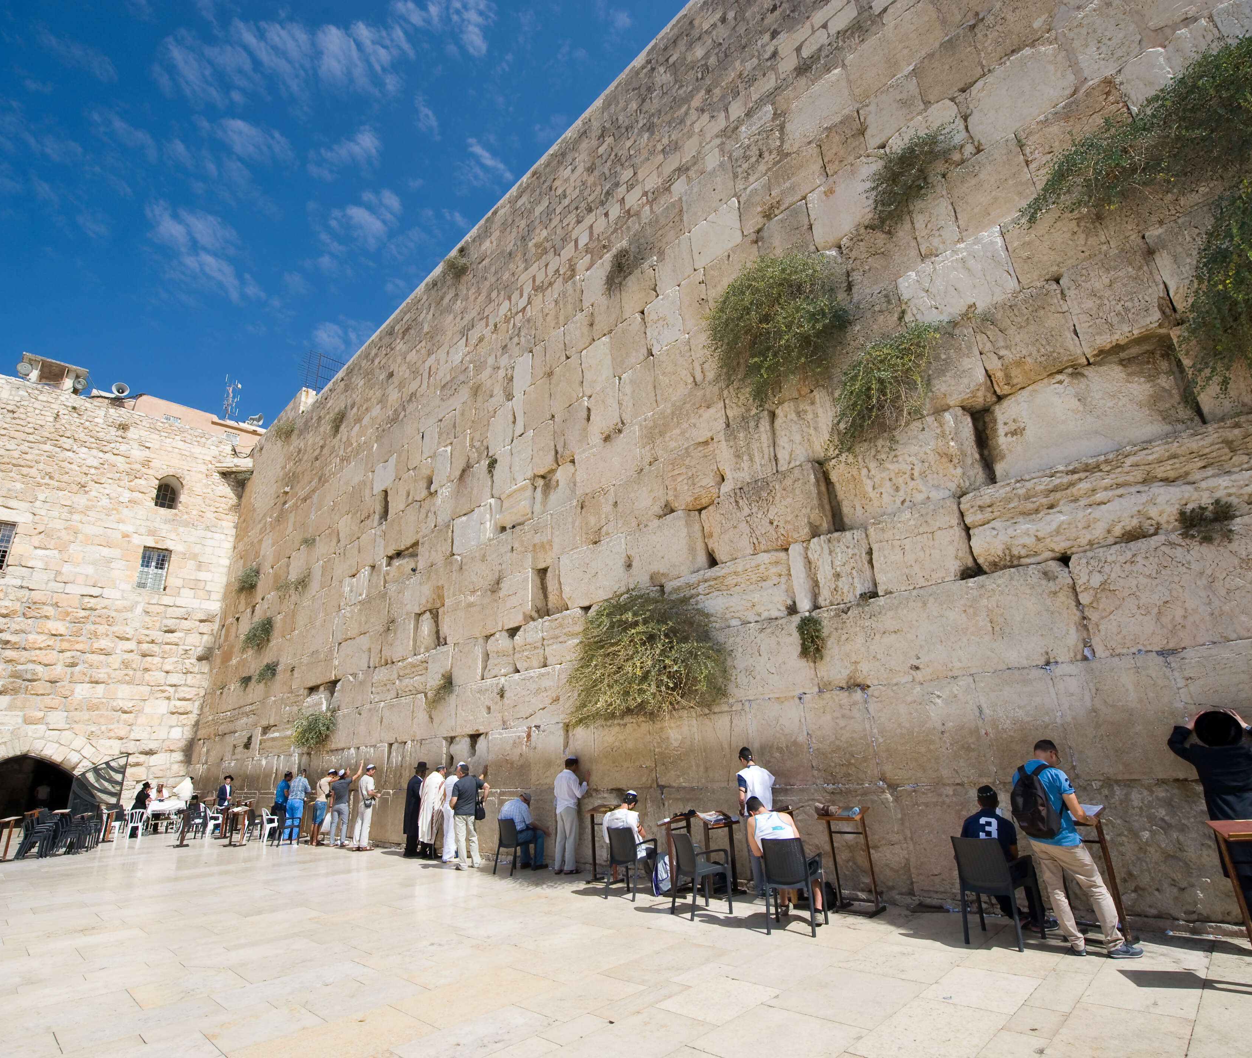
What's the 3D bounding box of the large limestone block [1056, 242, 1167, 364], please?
[{"bbox_3d":[5.769,-2.558,7.250,0.800,1.179,0.700,-20,-26,38],"label":"large limestone block"}]

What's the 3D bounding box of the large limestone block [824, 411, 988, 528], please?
[{"bbox_3d":[3.870,-0.685,8.414,1.948,1.035,0.750,-21,-27,40],"label":"large limestone block"}]

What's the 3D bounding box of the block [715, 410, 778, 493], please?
[{"bbox_3d":[2.290,-1.247,10.713,1.119,1.193,0.700,-21,-27,40],"label":"block"}]

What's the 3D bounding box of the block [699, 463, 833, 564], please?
[{"bbox_3d":[2.274,-0.160,9.646,1.920,1.087,0.700,-20,-26,38],"label":"block"}]

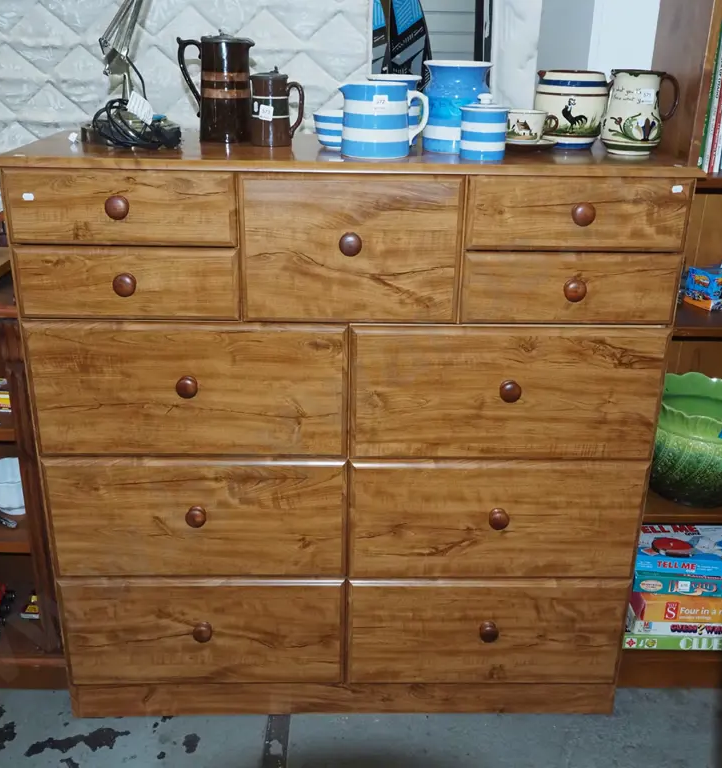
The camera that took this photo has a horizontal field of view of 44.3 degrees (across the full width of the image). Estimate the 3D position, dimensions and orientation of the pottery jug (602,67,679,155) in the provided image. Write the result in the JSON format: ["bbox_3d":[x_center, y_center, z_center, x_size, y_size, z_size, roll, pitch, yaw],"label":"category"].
[{"bbox_3d":[0.522,-0.506,1.657,0.131,0.146,0.110,3,22,5],"label":"pottery jug"}]

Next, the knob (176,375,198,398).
[{"bbox_3d":[-0.322,0.005,1.644,0.040,0.040,0.030,0,22,-2],"label":"knob"}]

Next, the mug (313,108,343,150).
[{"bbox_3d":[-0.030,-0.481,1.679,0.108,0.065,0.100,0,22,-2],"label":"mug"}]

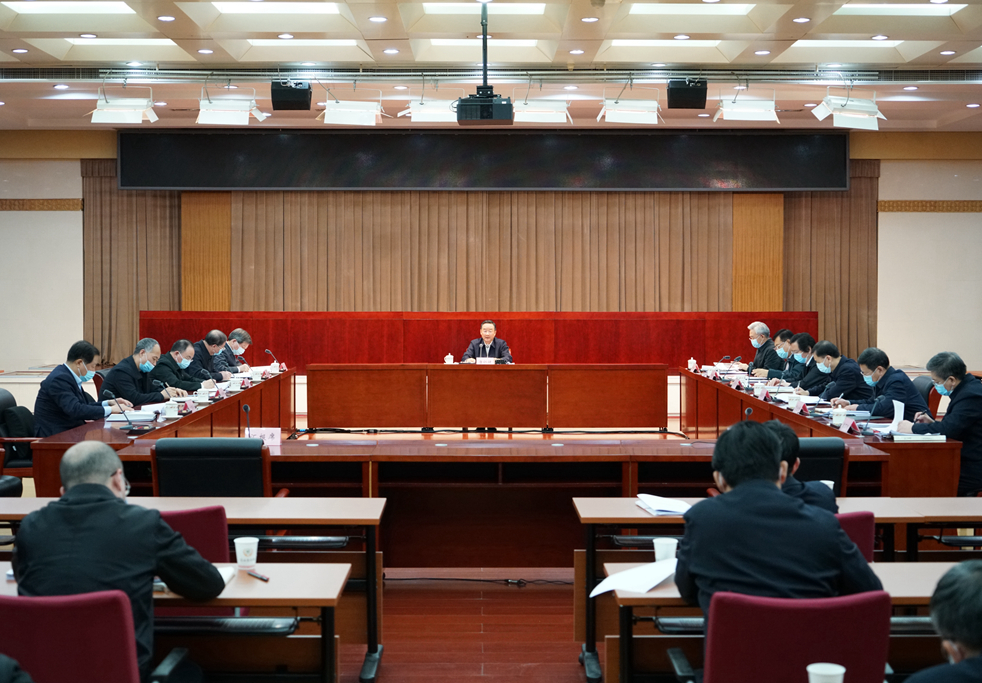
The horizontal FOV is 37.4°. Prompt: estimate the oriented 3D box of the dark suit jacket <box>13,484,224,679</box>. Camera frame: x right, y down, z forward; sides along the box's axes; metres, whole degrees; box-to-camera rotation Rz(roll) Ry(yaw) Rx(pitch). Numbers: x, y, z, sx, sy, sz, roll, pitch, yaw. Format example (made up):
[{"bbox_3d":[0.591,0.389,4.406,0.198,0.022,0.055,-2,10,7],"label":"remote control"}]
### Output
[{"bbox_3d":[-1.066,0.667,4.201,0.600,0.560,0.550,0,2,6],"label":"dark suit jacket"}]

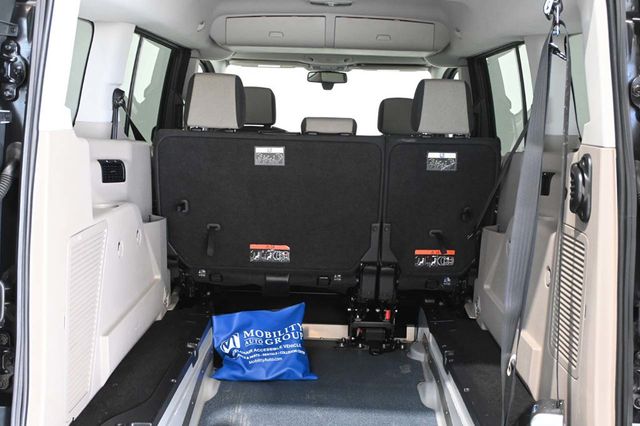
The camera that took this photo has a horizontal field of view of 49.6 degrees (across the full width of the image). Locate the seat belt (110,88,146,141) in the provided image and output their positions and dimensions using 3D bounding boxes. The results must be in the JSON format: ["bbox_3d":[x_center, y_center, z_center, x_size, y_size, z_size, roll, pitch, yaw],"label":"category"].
[{"bbox_3d":[-0.633,-0.327,2.300,0.074,0.163,0.150,2,9,1],"label":"seat belt"}]

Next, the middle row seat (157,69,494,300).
[{"bbox_3d":[0.020,-0.152,2.949,1.280,0.807,0.660,2,9,1],"label":"middle row seat"}]

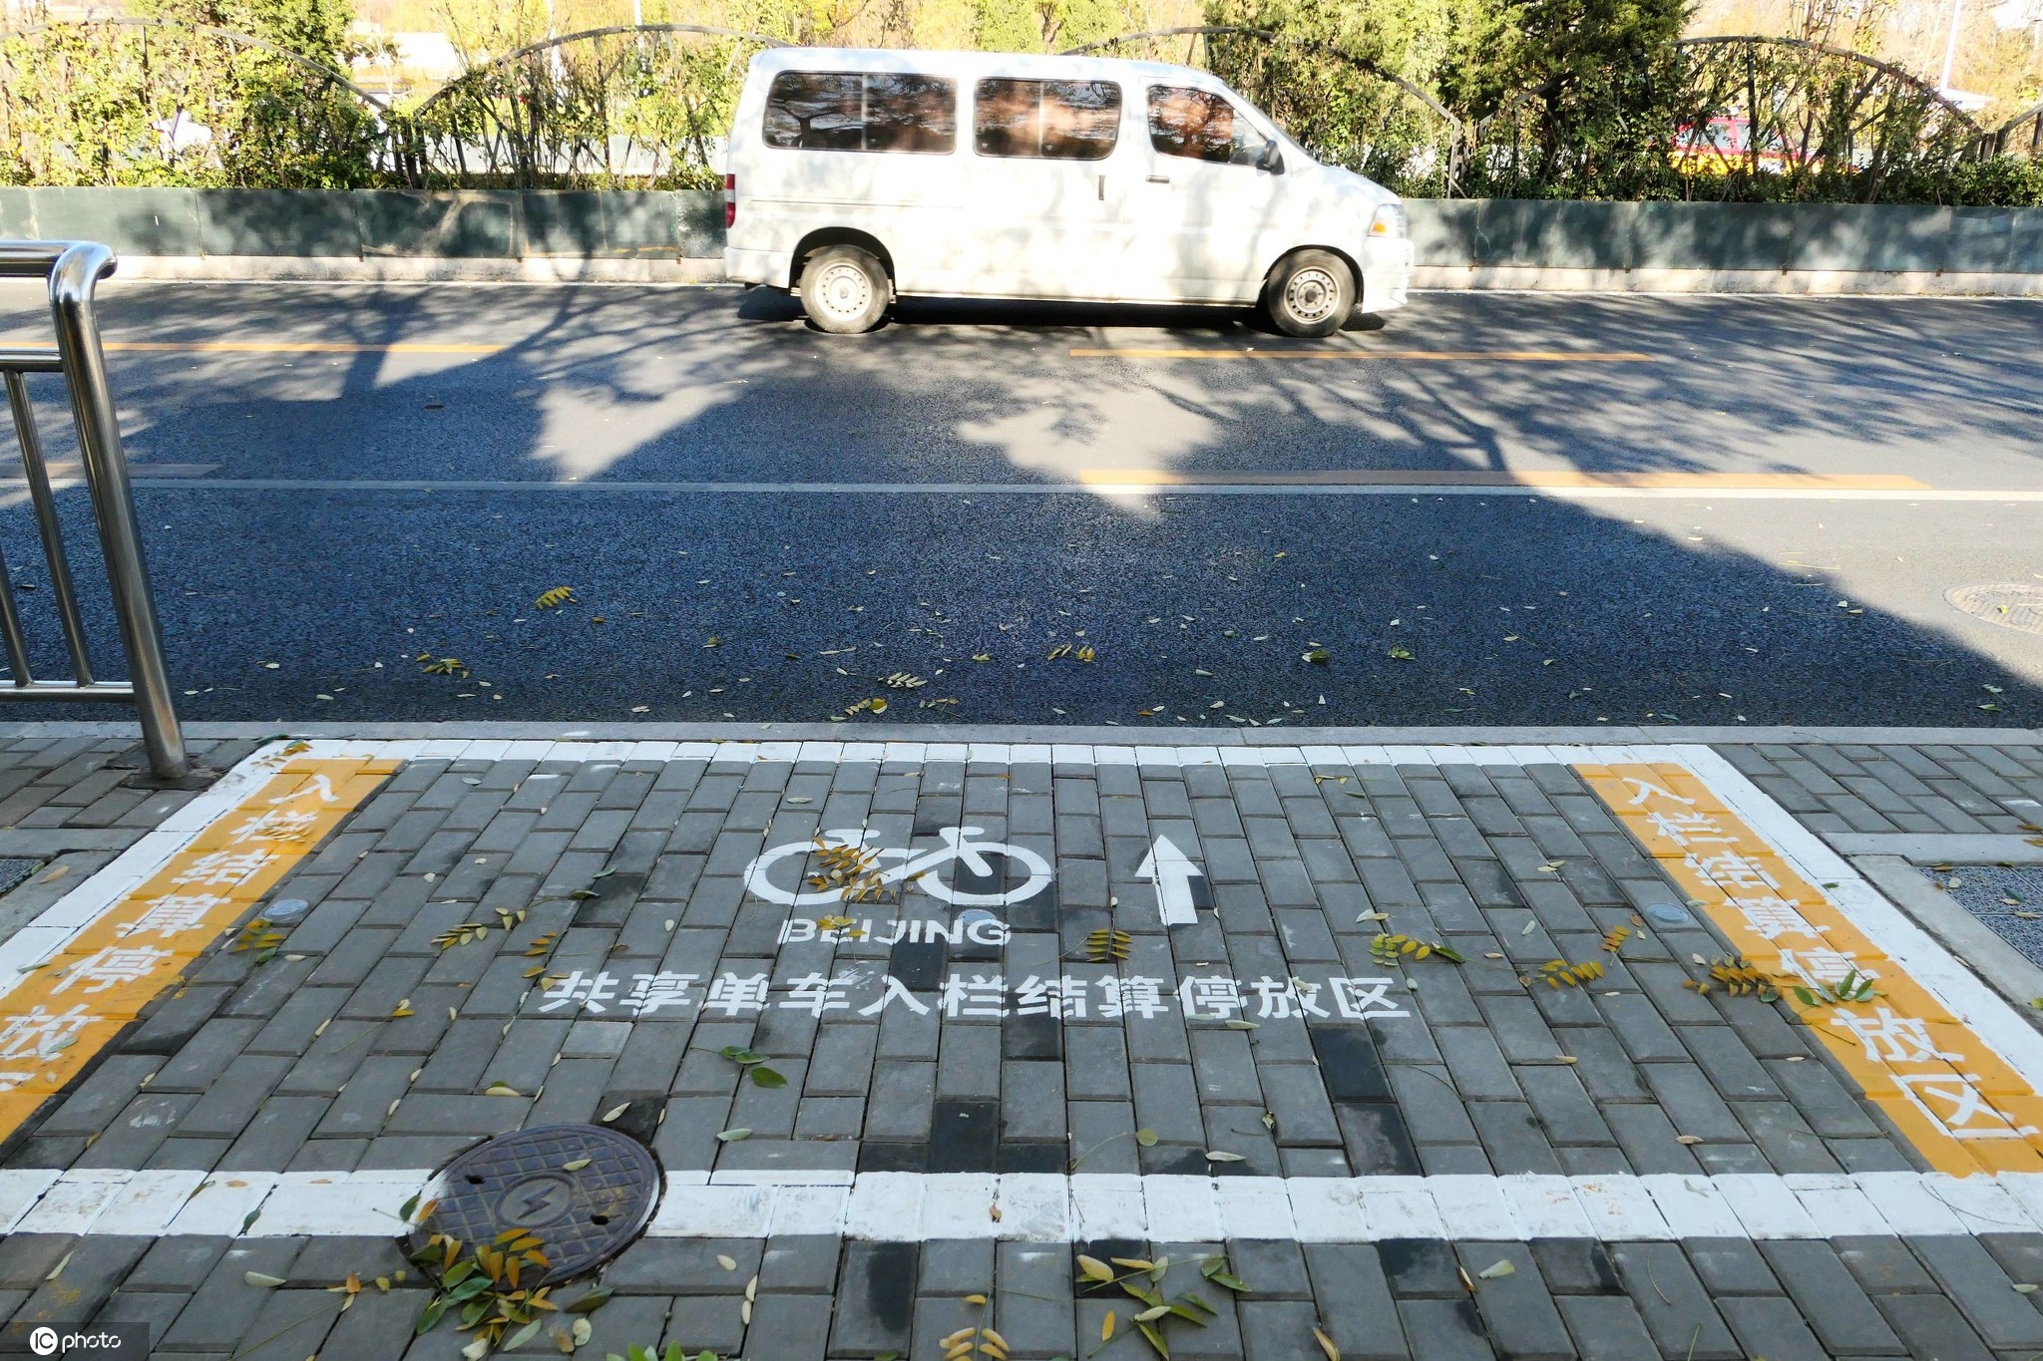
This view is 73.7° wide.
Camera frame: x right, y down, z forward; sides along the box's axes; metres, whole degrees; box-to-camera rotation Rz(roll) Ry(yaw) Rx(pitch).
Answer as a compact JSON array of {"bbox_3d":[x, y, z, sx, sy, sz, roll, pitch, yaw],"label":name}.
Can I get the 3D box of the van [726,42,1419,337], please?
[{"bbox_3d":[0.372,-3.812,10.625,5.200,1.950,1.820,0,22,-1],"label":"van"}]

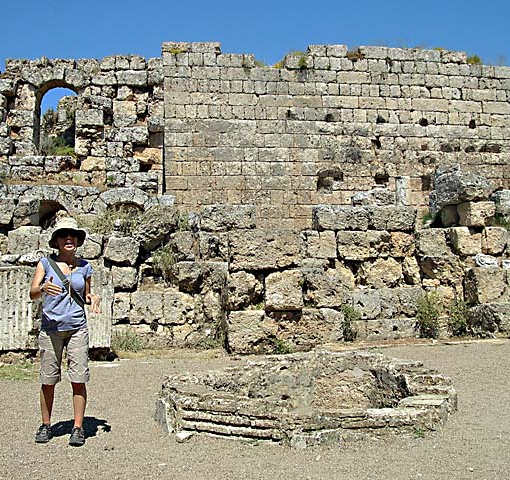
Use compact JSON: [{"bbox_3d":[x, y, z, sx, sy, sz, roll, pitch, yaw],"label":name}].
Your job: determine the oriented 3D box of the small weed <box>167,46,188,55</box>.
[{"bbox_3d":[-1.480,-3.615,12.700,0.360,0.140,0.250,0,1,-11],"label":"small weed"}]

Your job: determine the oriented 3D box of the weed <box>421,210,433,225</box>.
[{"bbox_3d":[2.640,-0.344,10.185,0.183,0.214,0.170,0,0,-8],"label":"weed"}]

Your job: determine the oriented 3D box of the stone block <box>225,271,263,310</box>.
[{"bbox_3d":[-0.171,0.658,8.820,0.475,0.504,0.450,-1,1,-13],"label":"stone block"}]

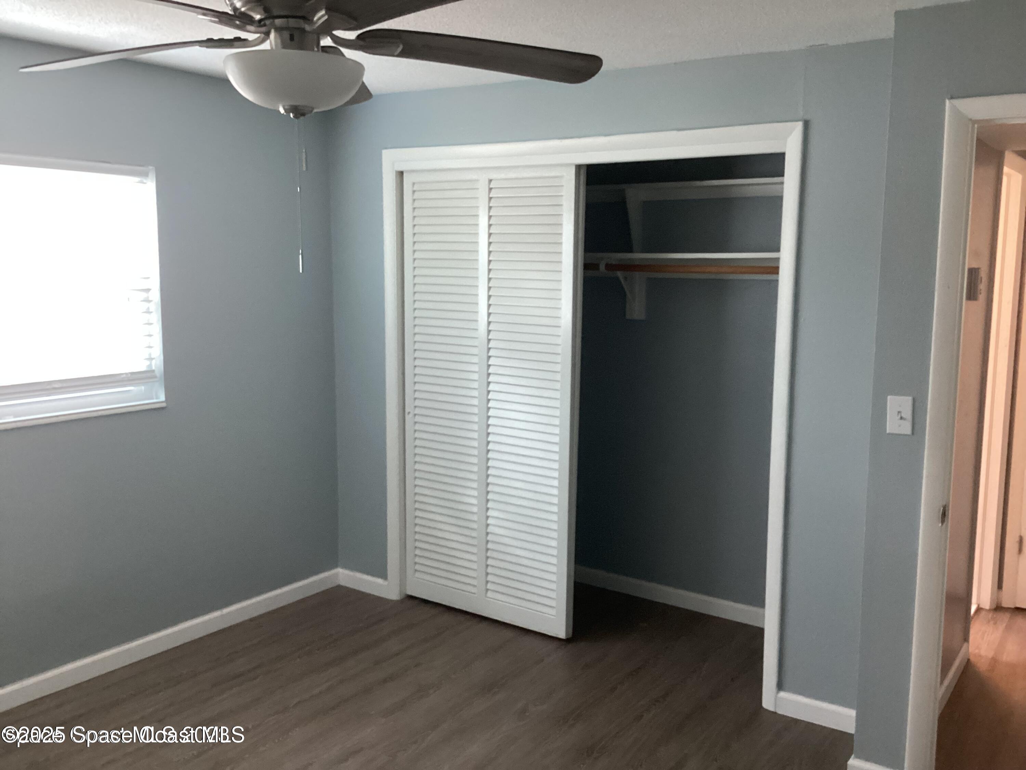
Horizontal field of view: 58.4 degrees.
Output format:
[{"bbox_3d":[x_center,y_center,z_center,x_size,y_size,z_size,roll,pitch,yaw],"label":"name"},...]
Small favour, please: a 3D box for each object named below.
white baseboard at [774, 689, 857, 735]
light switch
[{"bbox_3d":[1.133,1.200,3.365,0.325,0.085,0.015,6,9,35],"label":"white baseboard"},{"bbox_3d":[1.160,0.092,2.759,0.070,0.115,0.016,6,9,35],"label":"light switch"}]

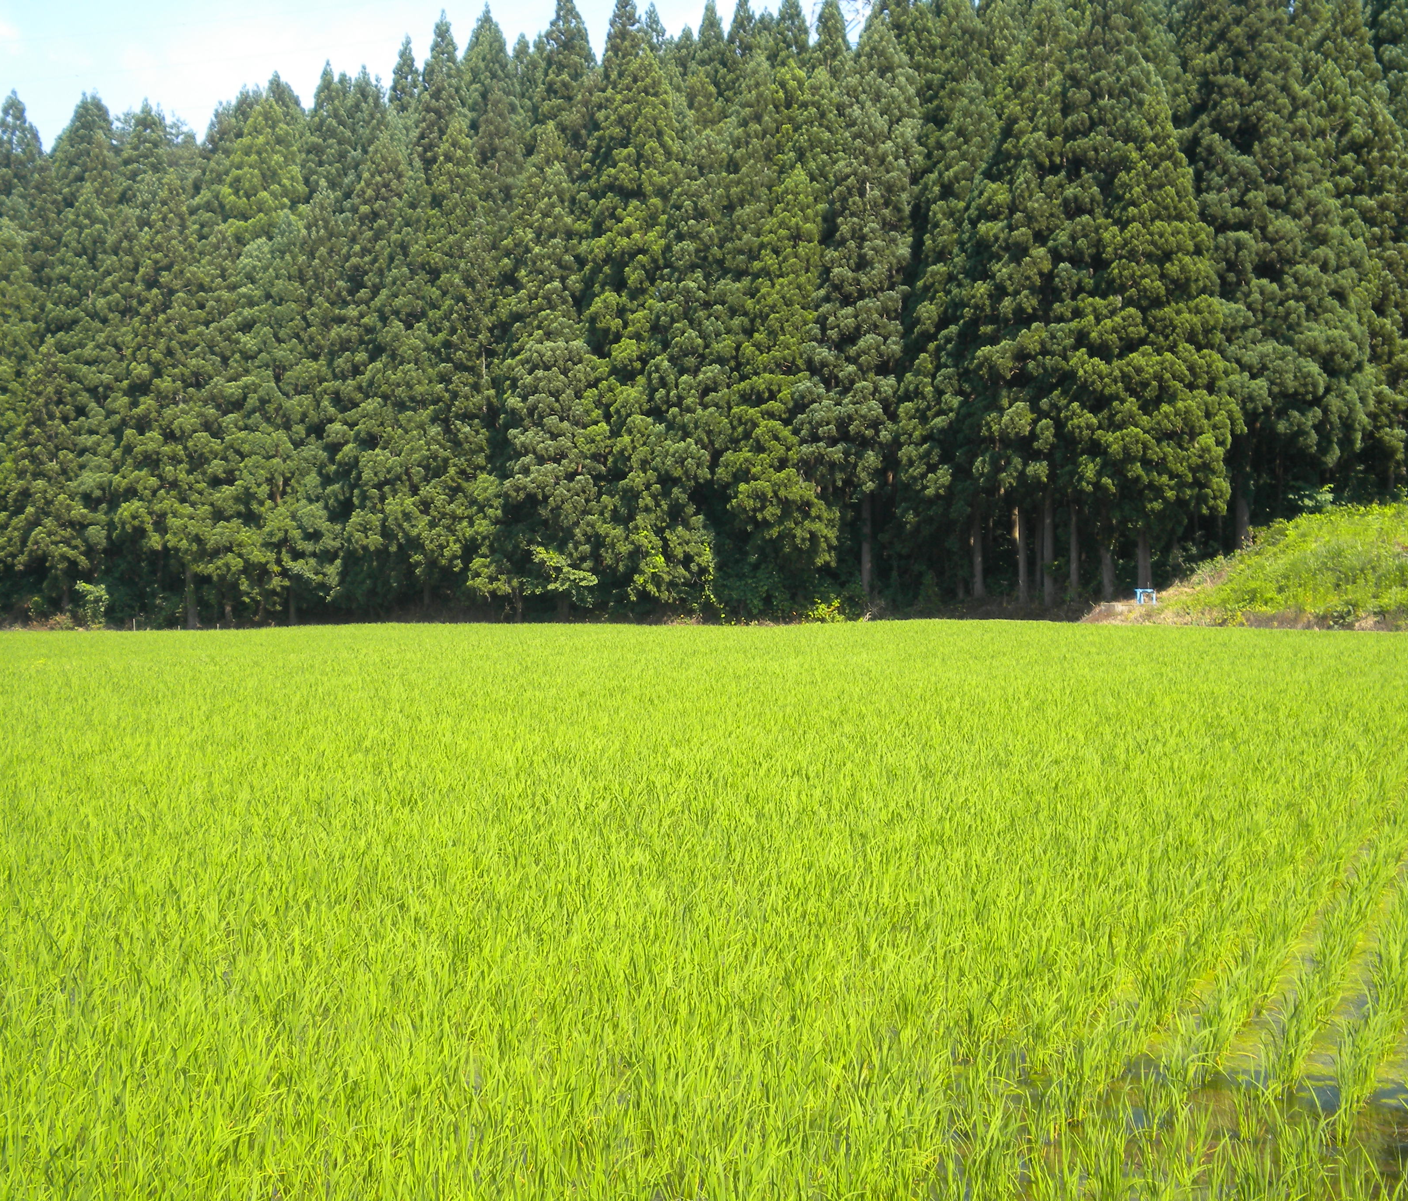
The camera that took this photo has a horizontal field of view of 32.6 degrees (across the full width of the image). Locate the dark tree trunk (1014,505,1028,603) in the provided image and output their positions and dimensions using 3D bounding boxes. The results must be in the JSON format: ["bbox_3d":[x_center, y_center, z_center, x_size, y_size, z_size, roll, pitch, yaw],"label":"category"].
[{"bbox_3d":[10.526,-1.498,80.000,0.354,3.287,0.354,0,0,0],"label":"dark tree trunk"}]

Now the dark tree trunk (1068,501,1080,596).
[{"bbox_3d":[12.448,-1.727,81.000,0.358,3.159,0.358,0,0,0],"label":"dark tree trunk"}]

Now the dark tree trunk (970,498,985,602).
[{"bbox_3d":[9.340,-1.727,82.000,0.384,3.326,0.384,0,0,0],"label":"dark tree trunk"}]

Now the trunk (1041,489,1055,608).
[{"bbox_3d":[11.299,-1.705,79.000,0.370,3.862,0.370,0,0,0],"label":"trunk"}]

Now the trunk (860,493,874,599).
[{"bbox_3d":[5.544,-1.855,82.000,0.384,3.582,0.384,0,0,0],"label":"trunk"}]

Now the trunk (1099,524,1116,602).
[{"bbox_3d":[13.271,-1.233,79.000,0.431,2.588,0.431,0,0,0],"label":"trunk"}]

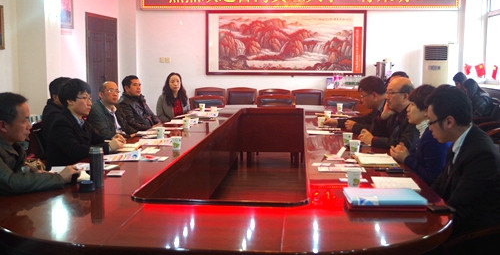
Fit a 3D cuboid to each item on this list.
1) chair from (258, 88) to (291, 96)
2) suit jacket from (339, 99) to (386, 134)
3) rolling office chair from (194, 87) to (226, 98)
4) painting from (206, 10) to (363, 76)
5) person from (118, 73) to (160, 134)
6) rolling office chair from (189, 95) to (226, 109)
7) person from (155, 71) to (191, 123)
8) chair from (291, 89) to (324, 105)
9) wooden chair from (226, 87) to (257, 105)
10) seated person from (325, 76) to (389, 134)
[{"bbox_3d":[0.420,-0.221,9.476,0.570,0.880,0.600,1,7,6],"label":"chair"},{"bbox_3d":[1.022,0.049,4.545,0.500,0.580,0.520,1,7,6],"label":"suit jacket"},{"bbox_3d":[-0.739,-0.246,9.591,0.570,0.880,0.600,1,7,6],"label":"rolling office chair"},{"bbox_3d":[0.641,-1.518,9.823,2.880,1.150,0.050,1,7,6],"label":"painting"},{"bbox_3d":[-1.180,0.048,5.969,0.760,1.224,0.560,7,10,40],"label":"person"},{"bbox_3d":[-0.649,-0.011,7.878,0.570,0.900,0.600,1,7,6],"label":"rolling office chair"},{"bbox_3d":[-0.869,-0.053,6.700,0.500,1.241,0.720,-4,9,-31],"label":"person"},{"bbox_3d":[1.000,-0.208,9.418,0.570,0.880,0.600,1,7,6],"label":"chair"},{"bbox_3d":[-0.160,-0.222,9.408,0.560,0.930,0.600,1,7,6],"label":"wooden chair"},{"bbox_3d":[0.990,0.215,4.569,0.680,1.270,0.560,1,7,6],"label":"seated person"}]

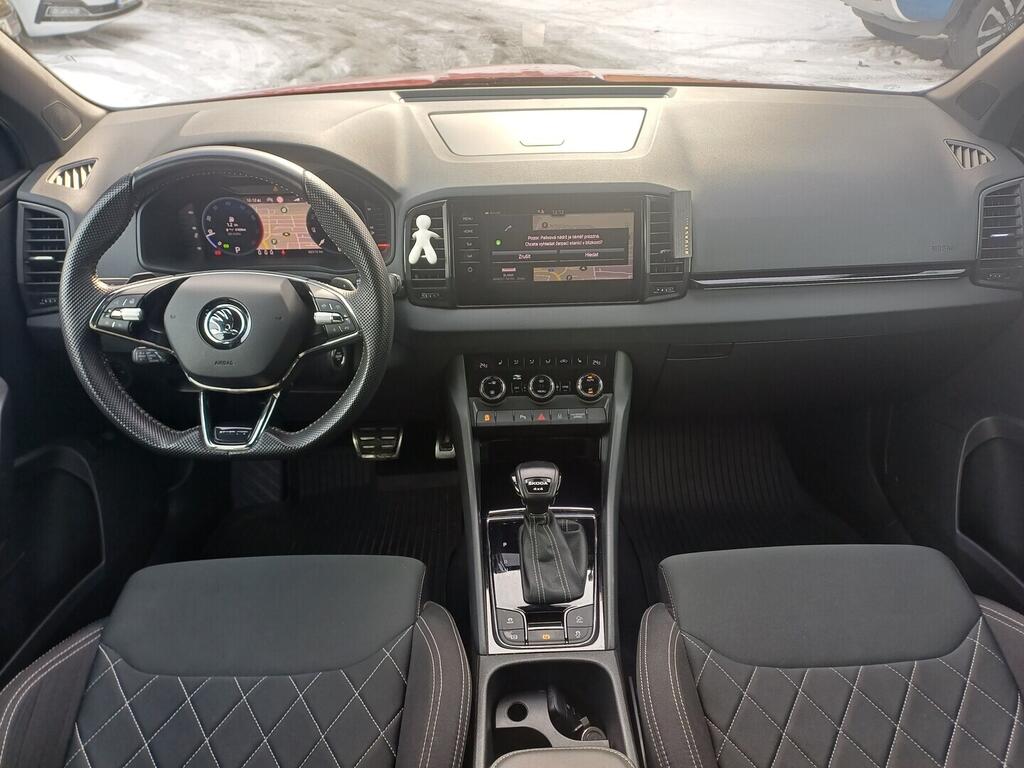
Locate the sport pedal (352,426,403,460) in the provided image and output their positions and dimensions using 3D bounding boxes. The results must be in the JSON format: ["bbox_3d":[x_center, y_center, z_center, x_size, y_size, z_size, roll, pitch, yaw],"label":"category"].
[{"bbox_3d":[-0.249,0.110,1.370,0.091,0.062,0.030,-1,9,1],"label":"sport pedal"}]

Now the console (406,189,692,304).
[{"bbox_3d":[0.053,-0.193,1.045,0.386,0.145,0.075,-1,21,1],"label":"console"}]

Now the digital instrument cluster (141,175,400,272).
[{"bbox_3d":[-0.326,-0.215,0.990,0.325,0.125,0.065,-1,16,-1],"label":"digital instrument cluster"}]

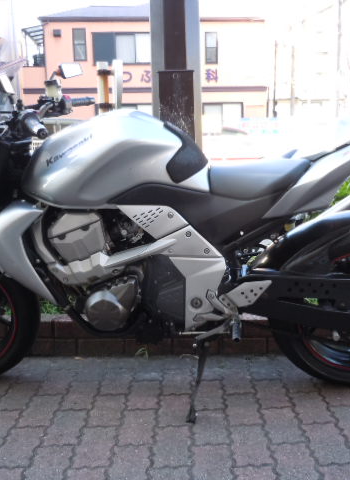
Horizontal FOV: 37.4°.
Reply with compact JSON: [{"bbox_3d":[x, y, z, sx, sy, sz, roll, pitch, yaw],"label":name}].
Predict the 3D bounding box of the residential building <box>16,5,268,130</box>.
[{"bbox_3d":[-1.450,-6.292,22.308,9.000,7.700,8.000,-2,8,-5],"label":"residential building"}]

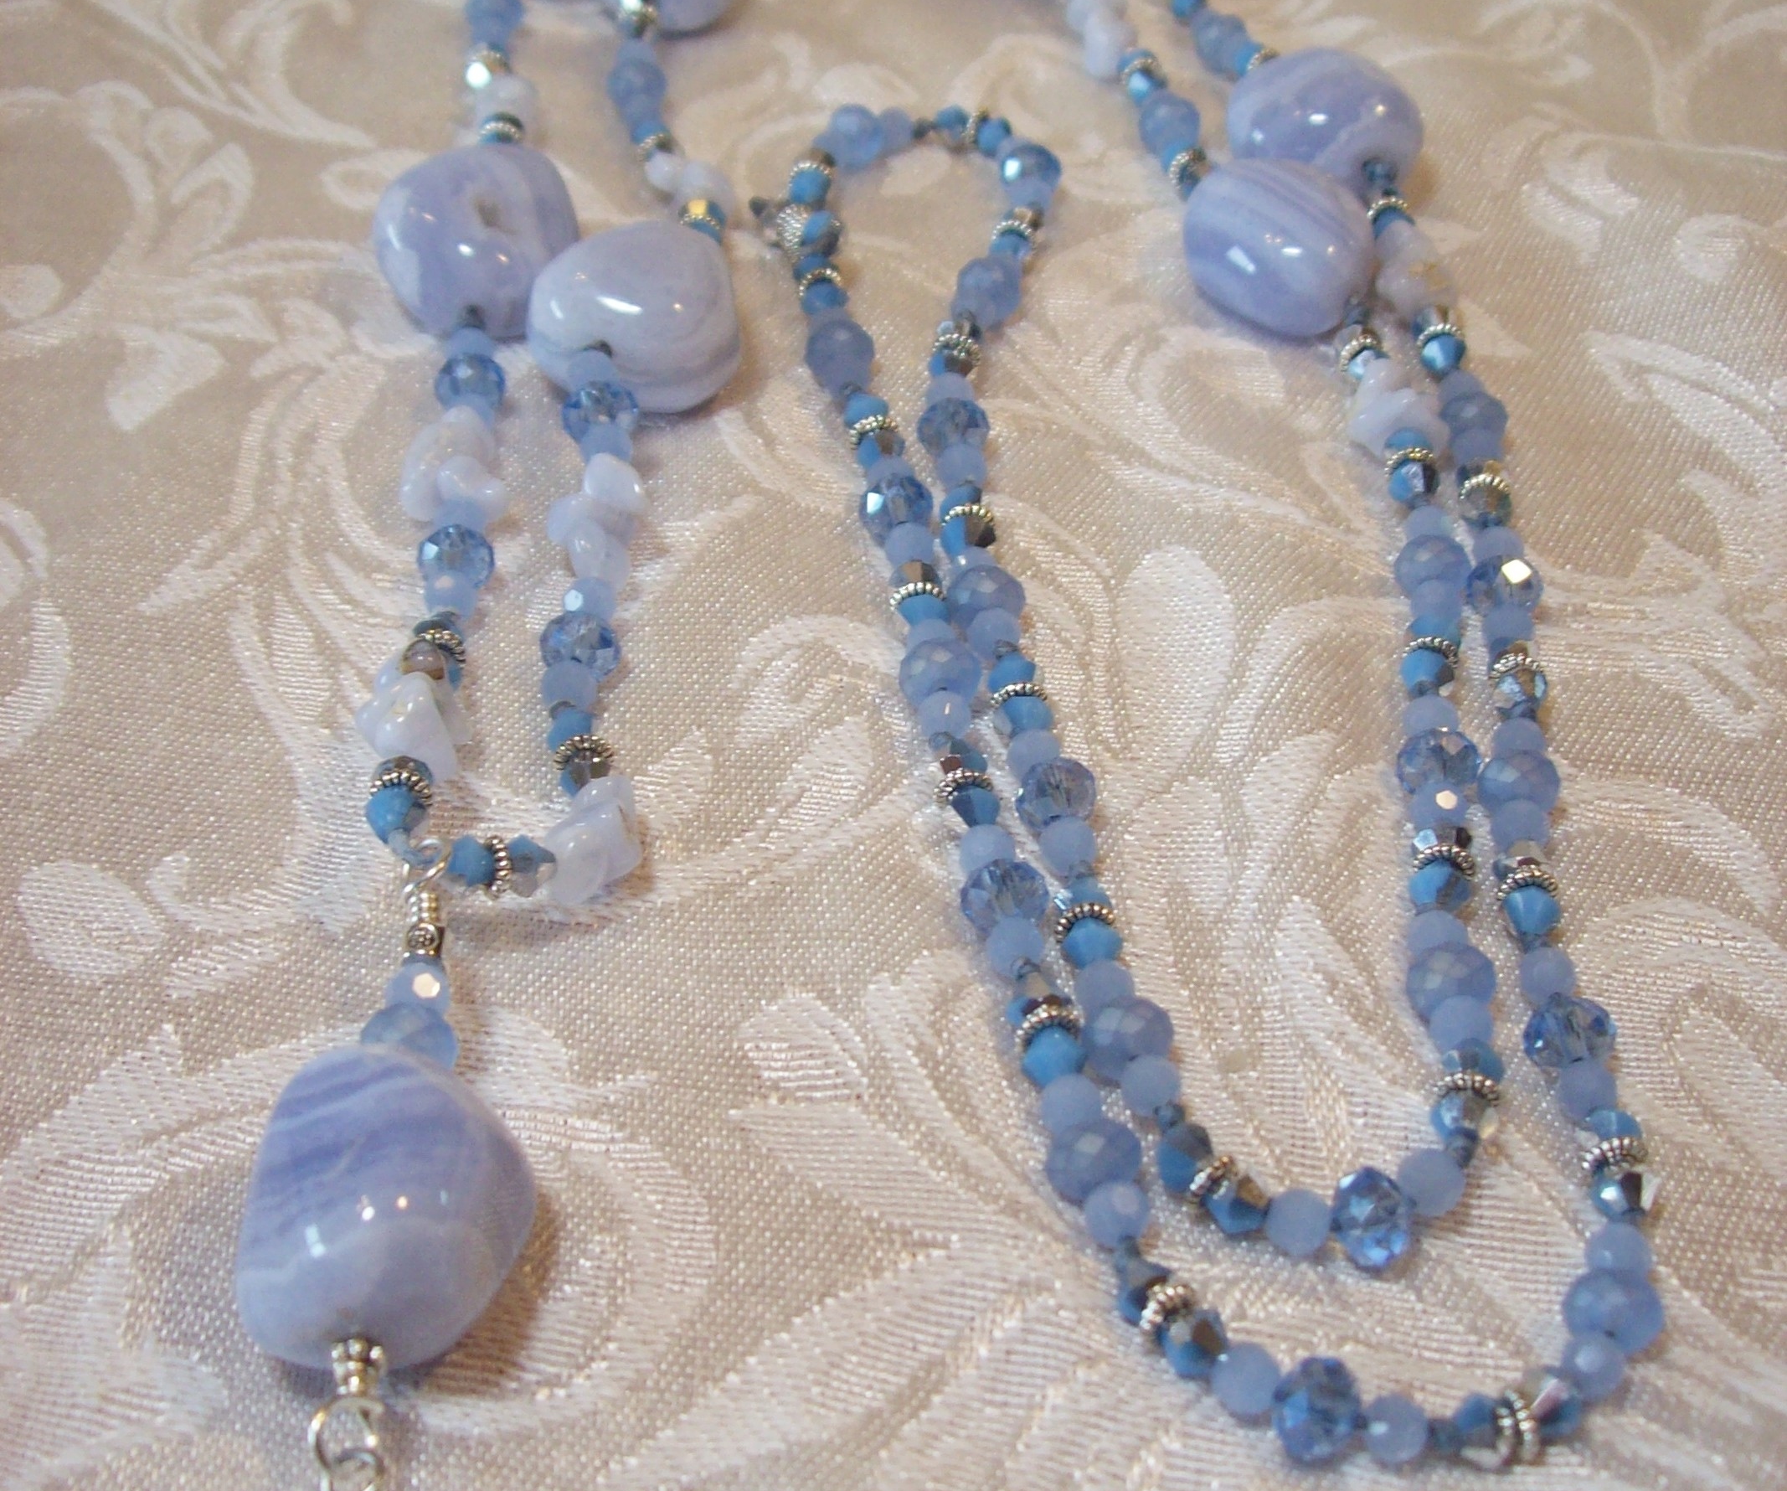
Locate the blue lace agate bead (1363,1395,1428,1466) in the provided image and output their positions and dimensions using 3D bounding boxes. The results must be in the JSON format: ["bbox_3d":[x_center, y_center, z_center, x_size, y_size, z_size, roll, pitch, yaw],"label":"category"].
[{"bbox_3d":[0.030,0.040,0.146,0.004,0.004,0.004,6,43,5],"label":"blue lace agate bead"}]

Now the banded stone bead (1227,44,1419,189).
[{"bbox_3d":[0.042,-0.060,0.241,0.019,0.014,0.015,21,48,21],"label":"banded stone bead"}]

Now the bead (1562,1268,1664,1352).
[{"bbox_3d":[0.043,0.034,0.149,0.006,0.006,0.005,9,45,8],"label":"bead"}]

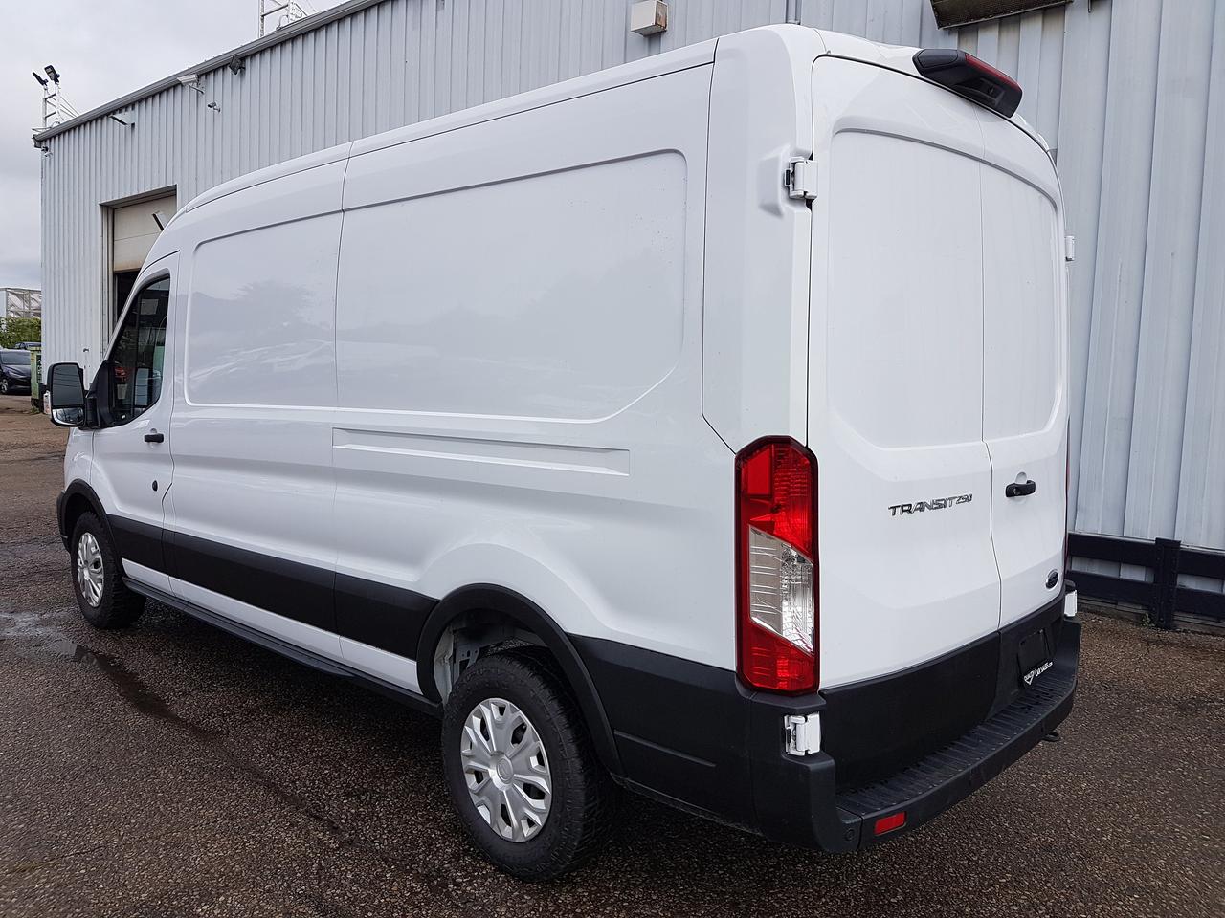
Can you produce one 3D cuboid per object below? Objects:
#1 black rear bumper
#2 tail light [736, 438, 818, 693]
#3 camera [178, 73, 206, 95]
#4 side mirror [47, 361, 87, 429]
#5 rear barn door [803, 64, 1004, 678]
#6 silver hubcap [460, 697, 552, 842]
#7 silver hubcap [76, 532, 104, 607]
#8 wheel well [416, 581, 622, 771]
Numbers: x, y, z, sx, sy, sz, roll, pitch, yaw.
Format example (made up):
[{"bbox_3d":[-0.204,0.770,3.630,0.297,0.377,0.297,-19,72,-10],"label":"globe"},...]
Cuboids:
[{"bbox_3d":[0.914,0.639,2.922,0.820,0.430,2.030,6,8,43],"label":"black rear bumper"},{"bbox_3d":[0.378,0.246,2.070,0.115,0.560,0.160,-4,7,-38],"label":"tail light"},{"bbox_3d":[-6.202,-5.540,13.552,0.440,0.280,0.200,-2,6,-32],"label":"camera"},{"bbox_3d":[-2.883,-0.350,4.864,0.140,0.335,0.180,5,7,38],"label":"side mirror"},{"bbox_3d":[0.733,-0.198,2.377,0.930,1.550,0.140,-5,3,-44],"label":"rear barn door"},{"bbox_3d":[-0.325,0.948,2.816,0.438,0.438,0.070,6,8,43],"label":"silver hubcap"},{"bbox_3d":[-3.042,0.647,5.383,0.438,0.438,0.070,6,8,43],"label":"silver hubcap"},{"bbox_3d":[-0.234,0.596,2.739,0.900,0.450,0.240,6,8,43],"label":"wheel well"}]

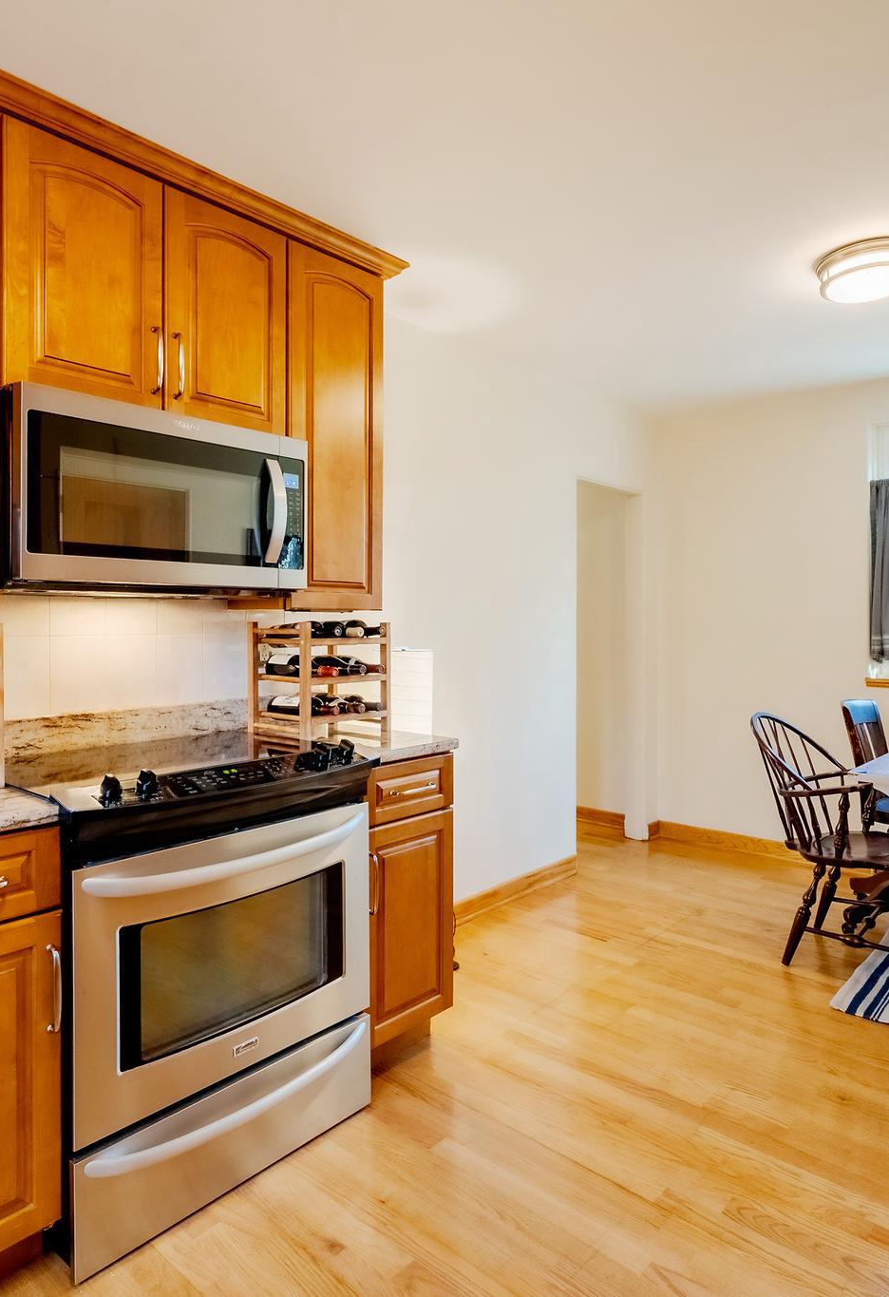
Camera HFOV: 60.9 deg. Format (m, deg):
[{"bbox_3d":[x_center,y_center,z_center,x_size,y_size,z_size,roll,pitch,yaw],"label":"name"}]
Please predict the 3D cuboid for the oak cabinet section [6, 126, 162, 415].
[{"bbox_3d":[-0.952,-0.866,1.864,0.335,0.575,0.375,2,3,42],"label":"oak cabinet section"}]

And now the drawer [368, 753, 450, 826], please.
[{"bbox_3d":[-0.276,0.401,2.318,0.510,0.155,0.364,1,1,41],"label":"drawer"}]

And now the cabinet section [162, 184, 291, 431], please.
[{"bbox_3d":[-0.701,-0.883,2.143,0.335,0.575,0.377,2,3,42],"label":"cabinet section"}]

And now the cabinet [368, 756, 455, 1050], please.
[{"bbox_3d":[-0.334,0.736,2.375,0.650,0.830,0.372,1,1,41],"label":"cabinet"}]

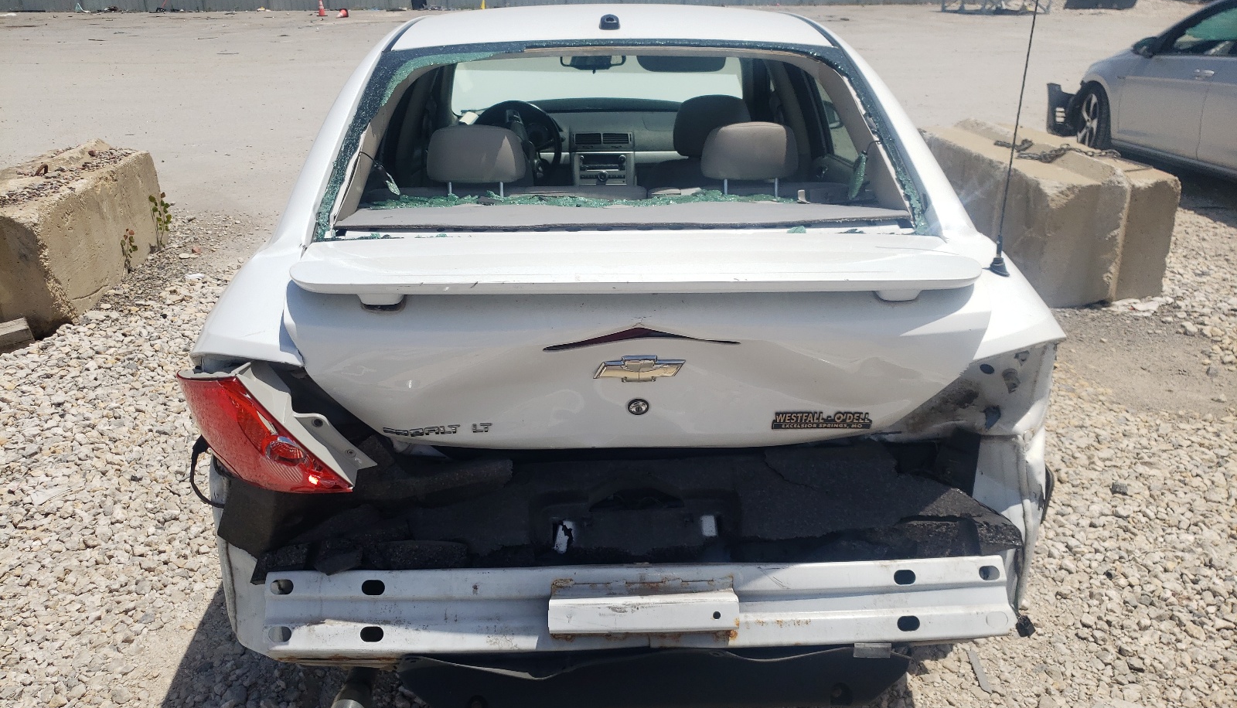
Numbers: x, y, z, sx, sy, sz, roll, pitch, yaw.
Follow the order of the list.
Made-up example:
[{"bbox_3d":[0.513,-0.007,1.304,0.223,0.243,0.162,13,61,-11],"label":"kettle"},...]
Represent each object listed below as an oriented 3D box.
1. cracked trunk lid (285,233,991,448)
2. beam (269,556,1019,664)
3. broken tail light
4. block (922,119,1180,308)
[{"bbox_3d":[0.035,-0.038,1.813,1.280,0.380,0.420,-1,22,-1],"label":"cracked trunk lid"},{"bbox_3d":[0.040,0.447,1.677,1.320,0.160,0.100,-1,22,-1],"label":"beam"},{"bbox_3d":[-0.604,0.138,1.665,0.300,0.215,0.190,6,22,15],"label":"broken tail light"},{"bbox_3d":[2.357,-0.888,5.439,0.610,0.640,1.870,-2,22,-3],"label":"block"}]

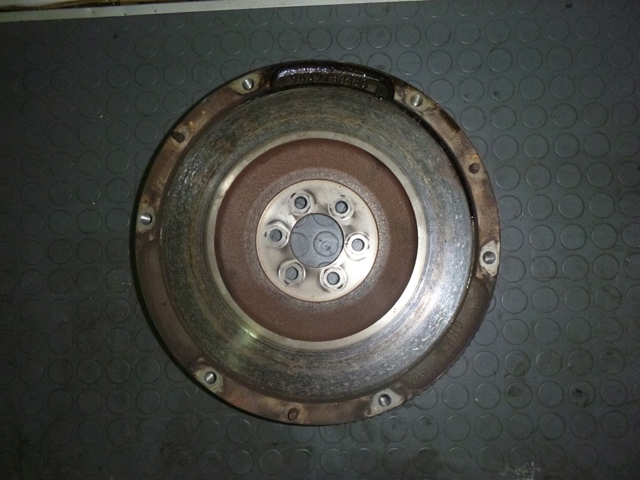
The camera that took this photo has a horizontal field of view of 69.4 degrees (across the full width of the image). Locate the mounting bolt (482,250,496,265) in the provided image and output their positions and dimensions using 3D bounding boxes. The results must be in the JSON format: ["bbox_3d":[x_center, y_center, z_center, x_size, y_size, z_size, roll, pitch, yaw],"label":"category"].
[{"bbox_3d":[0.120,0.013,0.330,0.009,0.010,0.009,0,86,2],"label":"mounting bolt"}]

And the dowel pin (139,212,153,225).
[{"bbox_3d":[-0.127,-0.015,0.341,0.009,0.010,0.009,0,86,2],"label":"dowel pin"}]

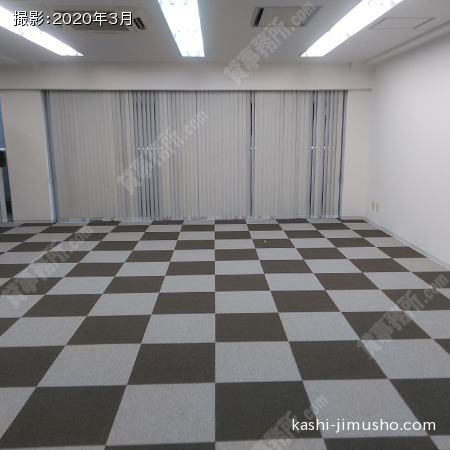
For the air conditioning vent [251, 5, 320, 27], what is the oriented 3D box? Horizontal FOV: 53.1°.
[{"bbox_3d":[0.527,-1.892,4.107,0.548,0.060,0.730,-1,12,-1],"label":"air conditioning vent"}]

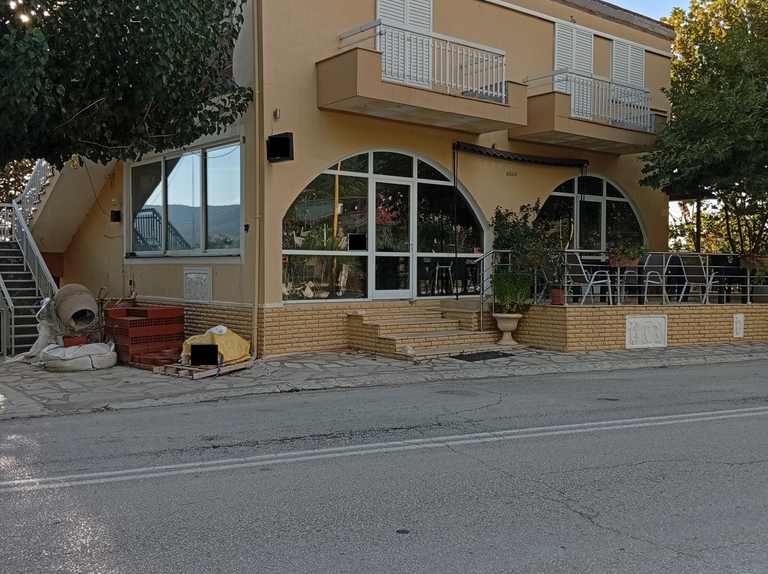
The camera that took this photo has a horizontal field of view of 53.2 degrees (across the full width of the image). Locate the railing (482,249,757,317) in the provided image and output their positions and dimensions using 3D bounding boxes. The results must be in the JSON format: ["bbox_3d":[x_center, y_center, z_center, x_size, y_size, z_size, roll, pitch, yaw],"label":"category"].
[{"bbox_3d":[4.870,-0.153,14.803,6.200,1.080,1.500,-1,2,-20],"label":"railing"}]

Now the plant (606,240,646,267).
[{"bbox_3d":[4.372,-0.604,13.832,0.620,0.500,0.340,-1,2,-20],"label":"plant"}]

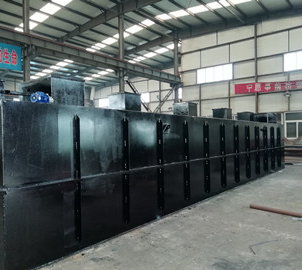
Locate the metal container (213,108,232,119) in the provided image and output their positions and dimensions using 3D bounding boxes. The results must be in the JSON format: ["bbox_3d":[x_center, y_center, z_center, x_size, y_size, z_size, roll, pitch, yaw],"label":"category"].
[{"bbox_3d":[3.010,-0.800,11.380,0.570,0.540,0.570,0,1,40],"label":"metal container"}]

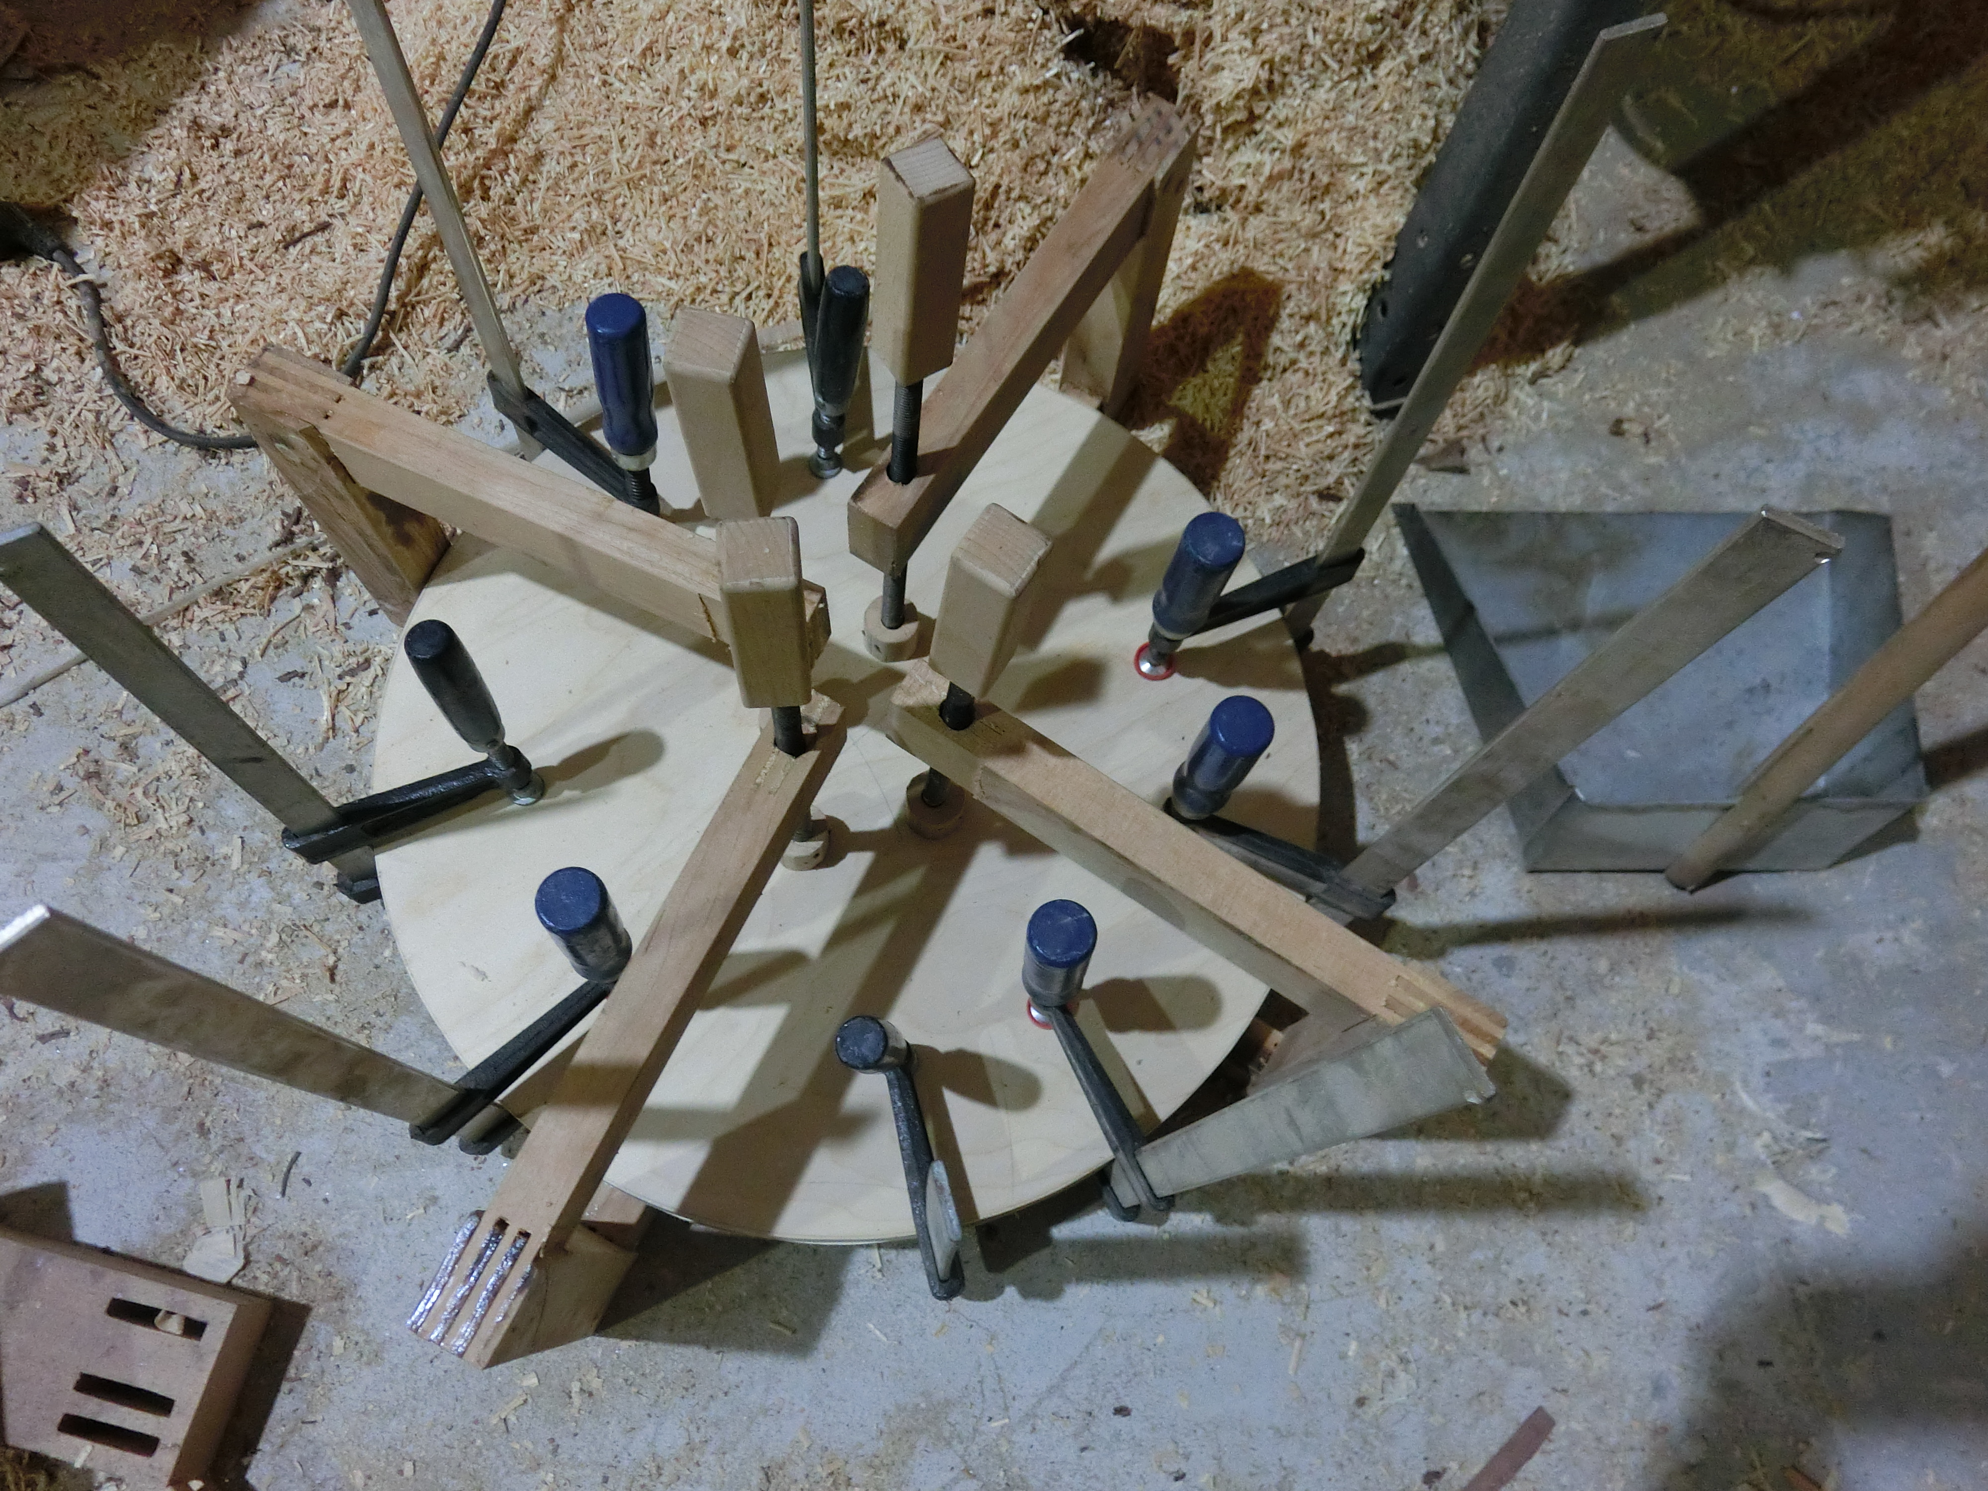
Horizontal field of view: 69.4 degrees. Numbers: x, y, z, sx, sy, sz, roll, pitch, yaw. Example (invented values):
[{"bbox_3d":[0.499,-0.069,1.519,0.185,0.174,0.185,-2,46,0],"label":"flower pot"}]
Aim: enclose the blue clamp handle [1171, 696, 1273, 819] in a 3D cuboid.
[{"bbox_3d":[0.124,0.012,0.808,0.034,0.122,0.034,2,69,-5],"label":"blue clamp handle"}]

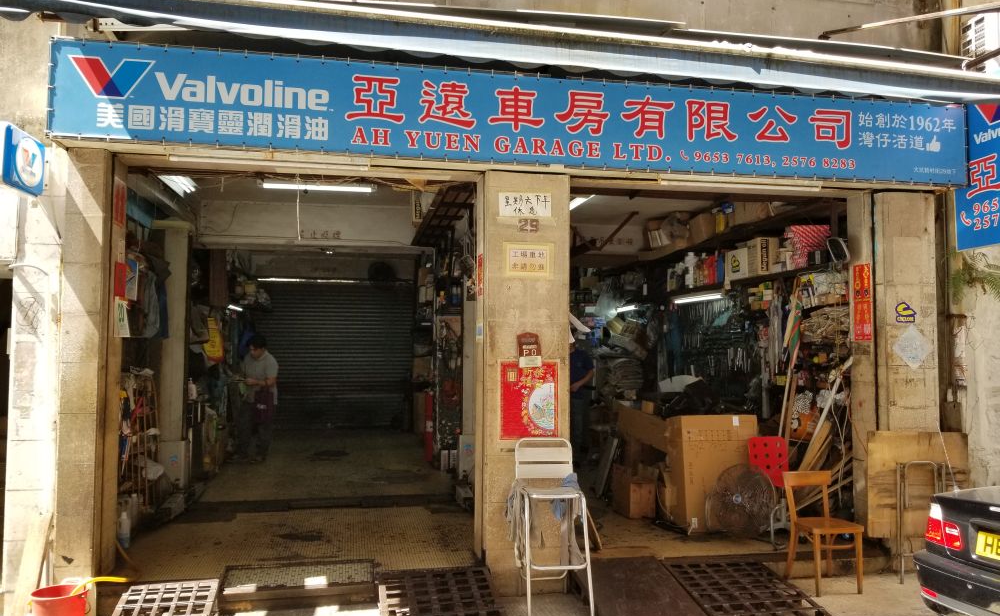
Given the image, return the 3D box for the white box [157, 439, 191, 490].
[{"bbox_3d":[-3.169,1.506,7.319,0.239,0.470,0.300,1,-3,-11],"label":"white box"}]

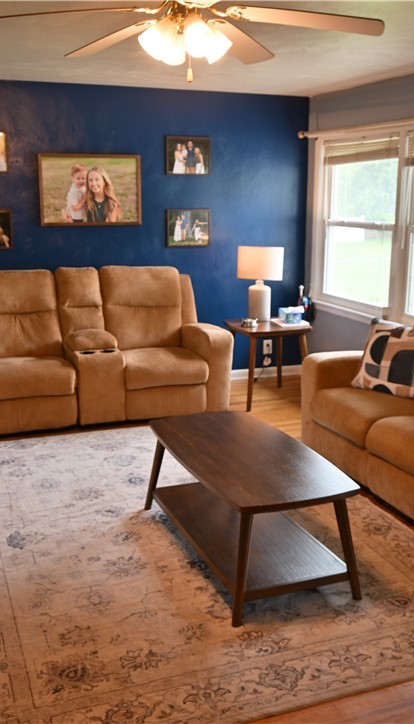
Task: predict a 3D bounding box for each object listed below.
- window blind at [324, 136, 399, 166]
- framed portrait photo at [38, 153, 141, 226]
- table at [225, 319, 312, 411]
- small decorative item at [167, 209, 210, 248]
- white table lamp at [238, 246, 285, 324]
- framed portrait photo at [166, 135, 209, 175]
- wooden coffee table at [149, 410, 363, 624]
[{"bbox_3d":[1.185,-1.635,5.594,0.050,0.186,1.051,-5,14,-20],"label":"window blind"},{"bbox_3d":[-0.909,-1.350,5.703,0.802,0.543,0.030,-5,14,-20],"label":"framed portrait photo"},{"bbox_3d":[0.474,0.002,5.827,0.576,0.615,0.576,-5,14,-20],"label":"table"},{"bbox_3d":[-0.145,-1.113,6.019,0.371,0.304,0.022,-5,14,-20],"label":"small decorative item"},{"bbox_3d":[0.432,-0.629,5.840,0.415,0.592,0.415,0,13,0],"label":"white table lamp"},{"bbox_3d":[-0.144,-1.670,5.884,0.371,0.304,0.022,-5,14,-20],"label":"framed portrait photo"},{"bbox_3d":[0.162,0.645,3.381,0.581,0.486,1.169,-5,15,-21],"label":"wooden coffee table"}]

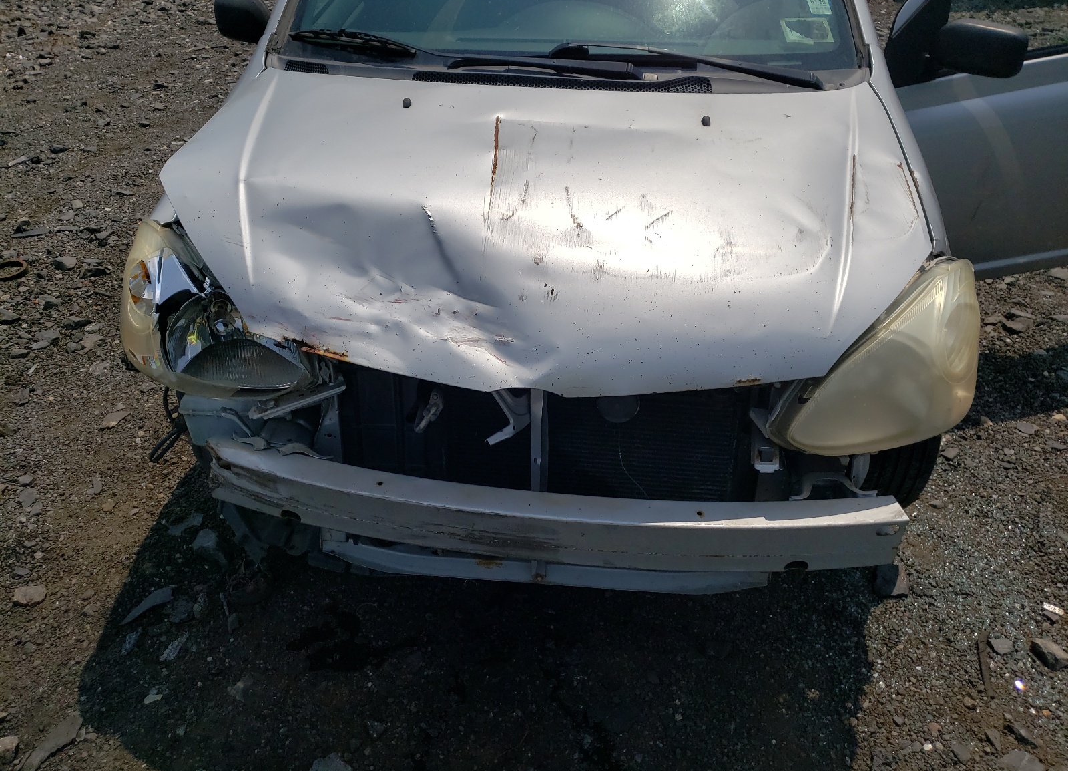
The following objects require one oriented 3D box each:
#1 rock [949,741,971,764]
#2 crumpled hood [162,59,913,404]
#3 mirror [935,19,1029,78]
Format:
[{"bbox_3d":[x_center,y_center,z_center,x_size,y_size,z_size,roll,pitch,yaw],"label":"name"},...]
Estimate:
[{"bbox_3d":[0.822,0.707,1.547,0.036,0.020,0.039,-1,37,-2],"label":"rock"},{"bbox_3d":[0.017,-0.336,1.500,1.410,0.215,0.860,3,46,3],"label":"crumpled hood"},{"bbox_3d":[1.088,-0.828,1.966,0.110,0.130,0.185,-10,35,-14],"label":"mirror"}]

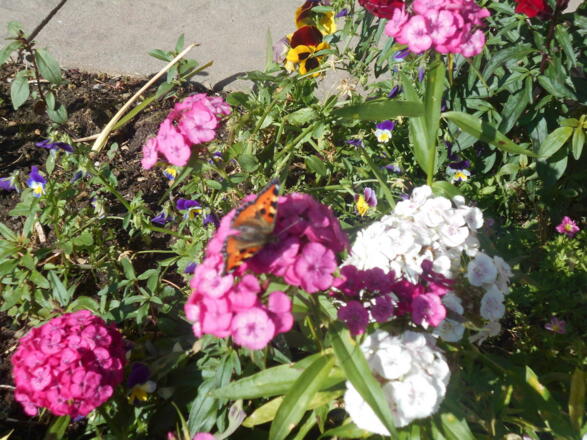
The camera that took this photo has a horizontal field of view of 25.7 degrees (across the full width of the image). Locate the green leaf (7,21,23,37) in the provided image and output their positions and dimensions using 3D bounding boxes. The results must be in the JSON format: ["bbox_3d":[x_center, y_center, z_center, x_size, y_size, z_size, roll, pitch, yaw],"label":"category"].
[{"bbox_3d":[-0.212,-0.146,0.980,0.011,0.005,0.015,-36,67,-10],"label":"green leaf"}]

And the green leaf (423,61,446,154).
[{"bbox_3d":[0.106,-0.084,0.968,0.016,0.075,0.010,1,28,0],"label":"green leaf"}]

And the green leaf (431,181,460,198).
[{"bbox_3d":[0.091,-0.018,0.770,0.020,0.007,0.013,14,42,-2],"label":"green leaf"}]

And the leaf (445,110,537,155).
[{"bbox_3d":[0.146,-0.064,0.963,0.076,0.011,0.017,27,58,19],"label":"leaf"}]

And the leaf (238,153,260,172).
[{"bbox_3d":[-0.036,-0.048,1.080,0.015,0.006,0.017,-13,60,0],"label":"leaf"}]

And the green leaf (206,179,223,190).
[{"bbox_3d":[-0.053,-0.024,0.870,0.011,0.003,0.007,24,50,22],"label":"green leaf"}]

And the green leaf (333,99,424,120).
[{"bbox_3d":[0.065,-0.083,0.975,0.070,0.009,0.016,-3,62,-8],"label":"green leaf"}]

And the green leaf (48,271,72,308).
[{"bbox_3d":[-0.179,0.053,0.990,0.013,0.031,0.007,-32,21,-24],"label":"green leaf"}]

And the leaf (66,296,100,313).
[{"bbox_3d":[-0.129,0.052,0.790,0.022,0.007,0.011,6,42,6],"label":"leaf"}]

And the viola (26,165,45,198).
[{"bbox_3d":[-0.213,-0.031,1.070,0.018,0.025,0.010,-16,13,-17],"label":"viola"}]

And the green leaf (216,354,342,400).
[{"bbox_3d":[-0.009,0.087,0.728,0.074,0.011,0.019,-15,61,-12],"label":"green leaf"}]

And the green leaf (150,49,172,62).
[{"bbox_3d":[-0.102,-0.125,0.980,0.018,0.005,0.009,22,47,23],"label":"green leaf"}]

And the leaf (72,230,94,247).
[{"bbox_3d":[-0.139,0.012,0.850,0.015,0.004,0.012,-11,46,-11],"label":"leaf"}]

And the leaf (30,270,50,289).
[{"bbox_3d":[-0.159,0.037,0.810,0.009,0.004,0.016,-30,55,-23],"label":"leaf"}]

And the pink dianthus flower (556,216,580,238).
[{"bbox_3d":[0.181,0.005,0.850,0.016,0.011,0.015,9,68,10],"label":"pink dianthus flower"}]

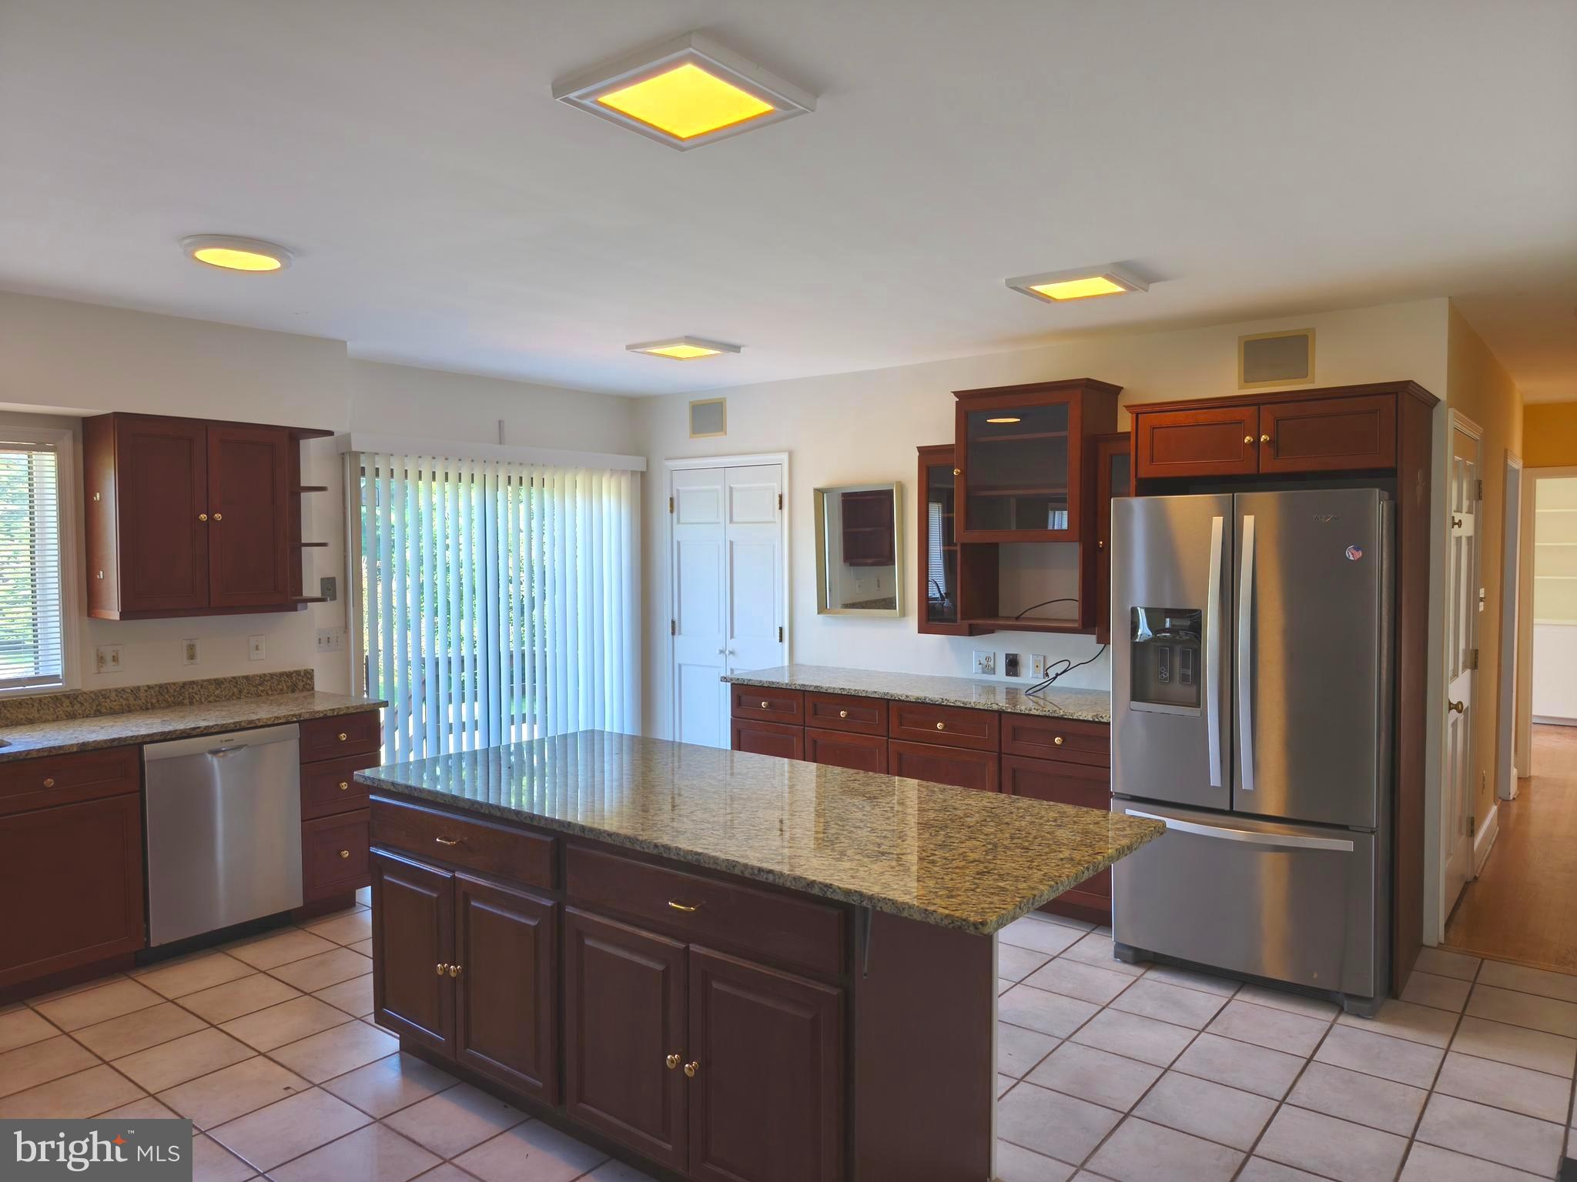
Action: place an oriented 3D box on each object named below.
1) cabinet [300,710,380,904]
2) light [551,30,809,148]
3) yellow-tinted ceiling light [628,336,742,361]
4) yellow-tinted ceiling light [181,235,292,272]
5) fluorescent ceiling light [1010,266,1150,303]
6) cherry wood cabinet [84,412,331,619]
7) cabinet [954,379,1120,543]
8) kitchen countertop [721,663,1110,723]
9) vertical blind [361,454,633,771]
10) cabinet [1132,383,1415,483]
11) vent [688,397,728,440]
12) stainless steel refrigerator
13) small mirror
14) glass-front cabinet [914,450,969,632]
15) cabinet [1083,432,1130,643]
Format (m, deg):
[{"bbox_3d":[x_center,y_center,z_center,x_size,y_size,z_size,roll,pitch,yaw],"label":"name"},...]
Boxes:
[{"bbox_3d":[-2.147,0.940,4.645,0.610,0.835,0.350,1,3,39],"label":"cabinet"},{"bbox_3d":[-0.209,-0.995,2.112,0.360,0.035,0.360,1,3,39],"label":"light"},{"bbox_3d":[-0.494,-1.172,5.080,0.374,0.033,0.374,1,2,38],"label":"yellow-tinted ceiling light"},{"bbox_3d":[-1.684,-1.026,3.206,0.304,0.040,0.304,-1,3,0],"label":"yellow-tinted ceiling light"},{"bbox_3d":[1.065,-1.117,3.850,0.371,0.033,0.371,1,2,38],"label":"fluorescent ceiling light"},{"bbox_3d":[-2.467,-0.310,4.545,0.330,0.813,0.890,1,3,39],"label":"cherry wood cabinet"},{"bbox_3d":[1.167,-0.579,4.930,0.646,0.709,0.443,1,2,38],"label":"cabinet"},{"bbox_3d":[0.659,0.467,4.964,2.060,0.035,0.655,1,3,37],"label":"kitchen countertop"},{"bbox_3d":[-1.605,0.276,6.082,0.121,2.034,1.935,1,2,38],"label":"vertical blind"},{"bbox_3d":[1.954,-0.588,4.171,0.984,0.305,0.666,1,2,38],"label":"cabinet"},{"bbox_3d":[-0.503,-1.071,6.483,0.305,0.236,0.026,1,2,38],"label":"vent"},{"bbox_3d":[1.844,0.535,4.089,0.899,1.781,0.869,1,2,38],"label":"stainless steel refrigerator"},{"bbox_3d":[0.394,-0.223,5.795,0.577,0.718,0.056,1,2,38],"label":"small mirror"},{"bbox_3d":[0.813,-0.242,5.046,0.270,0.894,0.270,1,3,37],"label":"glass-front cabinet"},{"bbox_3d":[1.507,-0.221,4.522,0.270,0.890,0.270,1,3,37],"label":"cabinet"}]

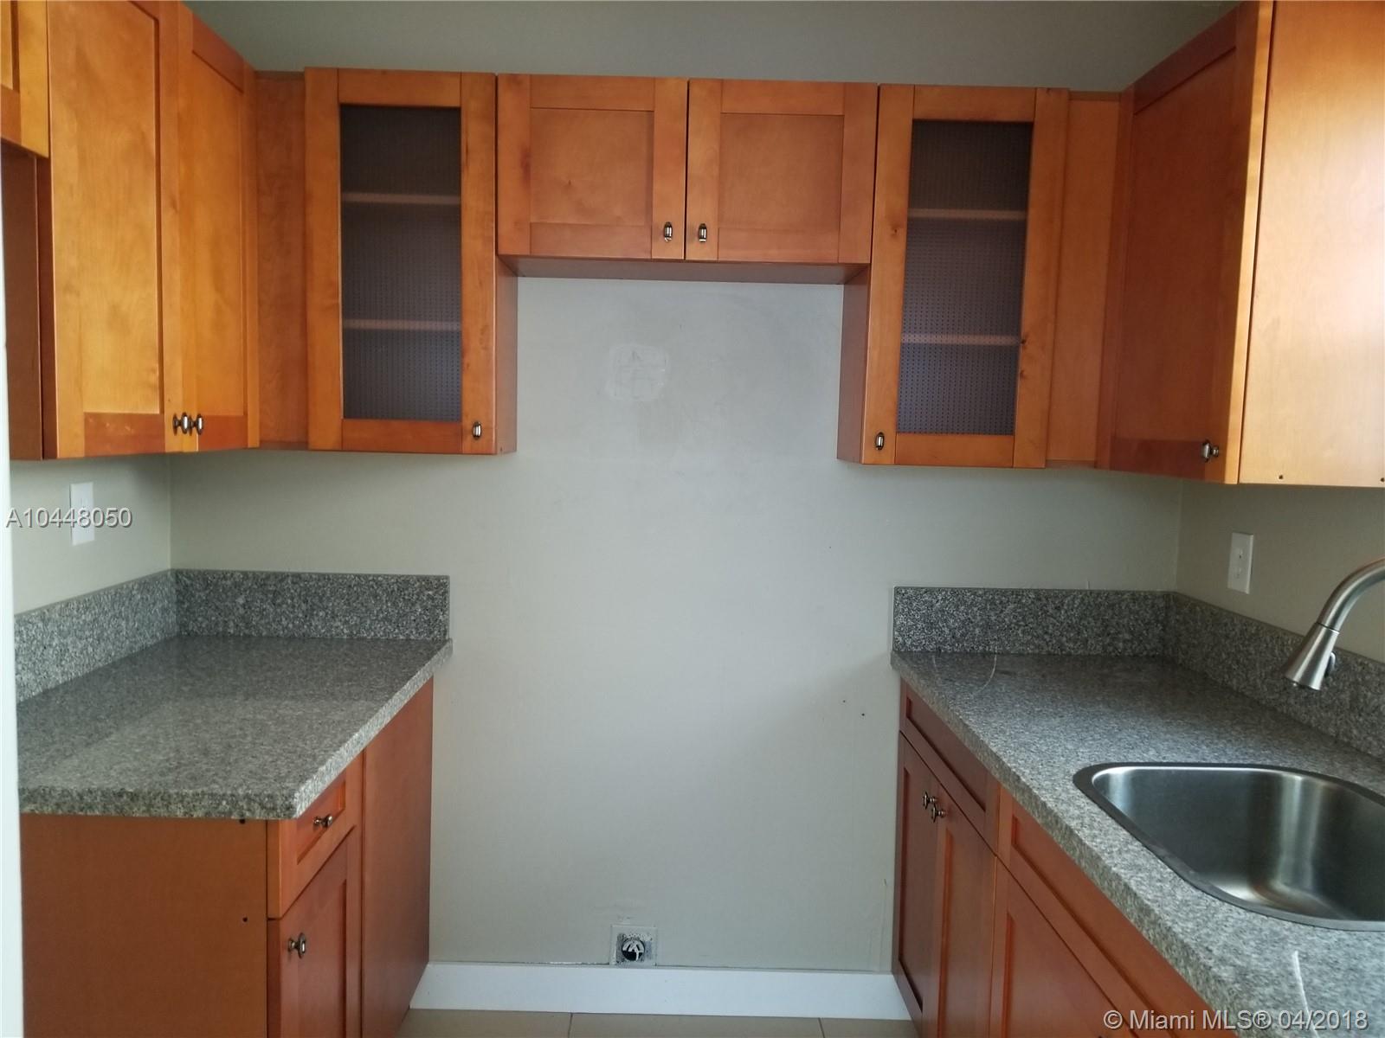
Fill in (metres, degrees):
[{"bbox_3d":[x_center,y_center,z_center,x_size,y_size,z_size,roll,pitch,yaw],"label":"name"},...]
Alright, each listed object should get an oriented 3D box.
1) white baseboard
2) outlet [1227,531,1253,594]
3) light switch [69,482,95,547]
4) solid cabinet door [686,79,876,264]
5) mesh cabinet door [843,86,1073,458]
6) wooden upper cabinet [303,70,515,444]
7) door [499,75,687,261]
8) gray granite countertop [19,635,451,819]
[{"bbox_3d":[-0.074,1.163,2.569,1.235,0.115,0.015,1,5,-1],"label":"white baseboard"},{"bbox_3d":[1.169,0.093,2.219,0.008,0.119,0.075,1,5,-1],"label":"outlet"},{"bbox_3d":[-1.214,-0.010,2.073,0.008,0.118,0.073,1,5,-1],"label":"light switch"},{"bbox_3d":[0.177,-0.695,2.094,0.371,0.352,0.020,1,6,-1],"label":"solid cabinet door"},{"bbox_3d":[0.550,-0.500,2.279,0.383,0.758,0.317,1,5,-1],"label":"mesh cabinet door"},{"bbox_3d":[-0.589,-0.528,2.254,0.379,0.758,0.317,1,5,-1],"label":"wooden upper cabinet"},{"bbox_3d":[-0.200,-0.704,2.087,0.371,0.352,0.020,1,6,-1],"label":"door"},{"bbox_3d":[-0.893,0.345,1.961,0.662,0.036,1.046,1,5,-1],"label":"gray granite countertop"}]

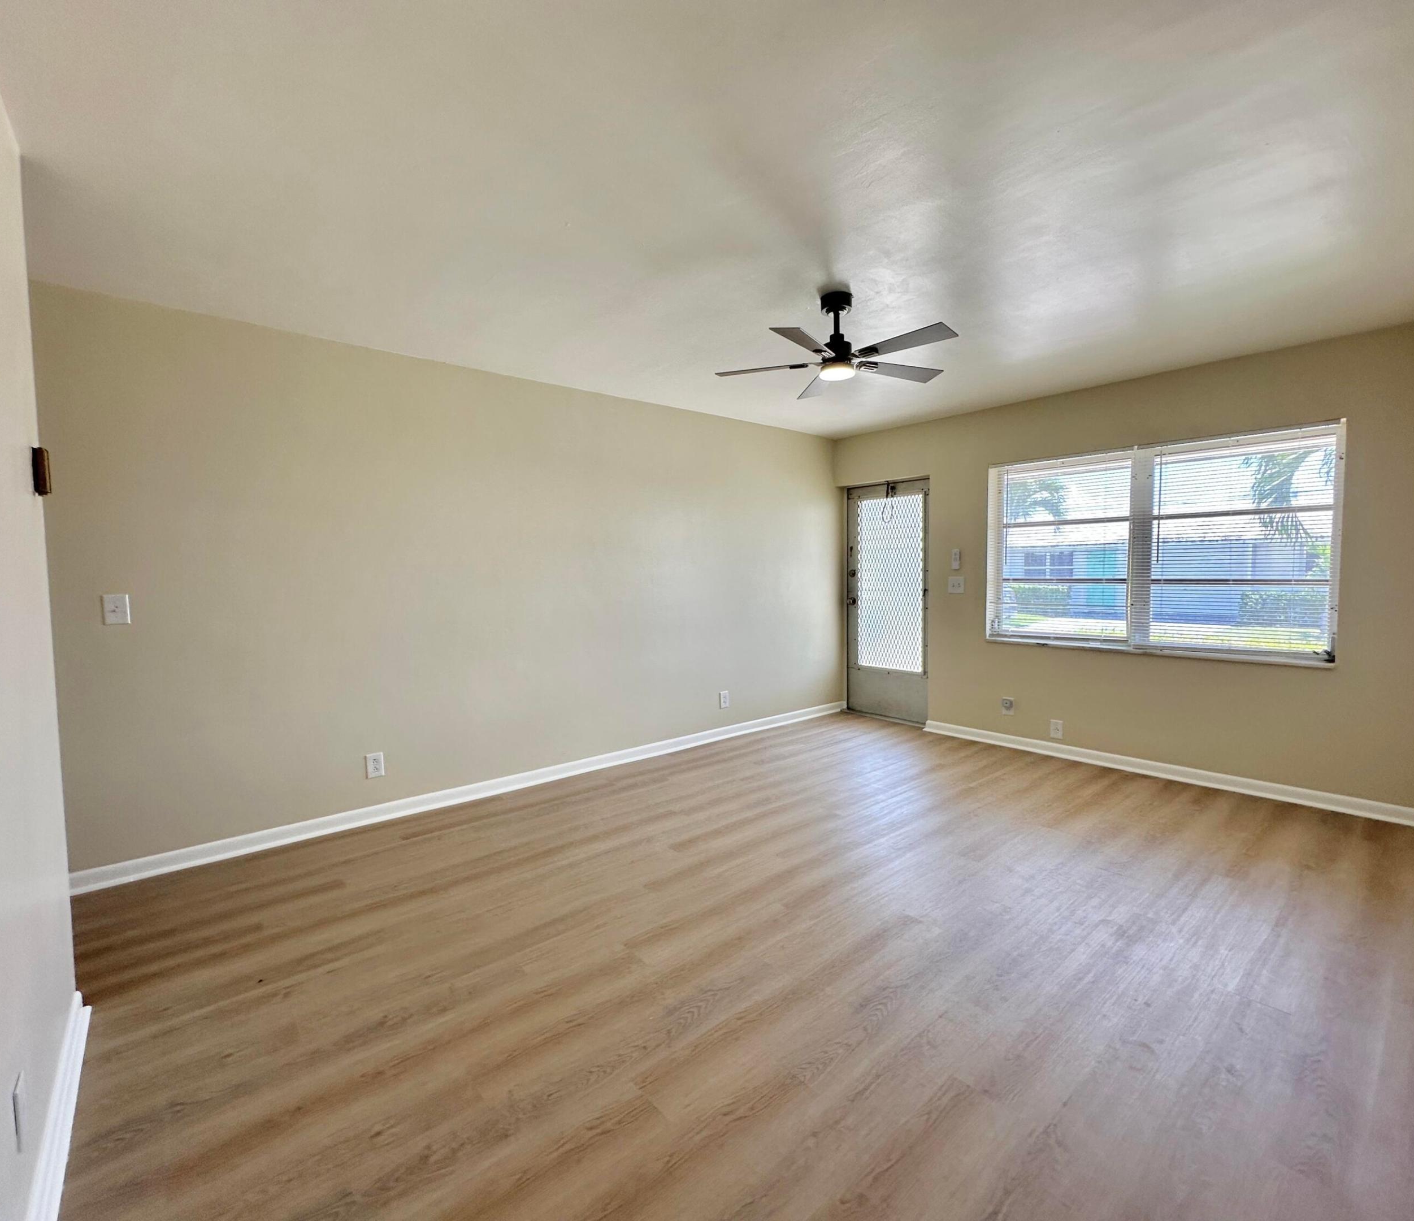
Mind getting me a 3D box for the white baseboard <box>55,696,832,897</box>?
[{"bbox_3d":[-0.701,1.009,4.385,5.148,0.084,0.018,-4,4,-41],"label":"white baseboard"}]

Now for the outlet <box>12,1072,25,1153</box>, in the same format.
[{"bbox_3d":[-1.271,0.927,1.224,0.012,0.115,0.073,-4,5,-40],"label":"outlet"}]

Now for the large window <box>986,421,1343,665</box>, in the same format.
[{"bbox_3d":[2.703,-0.374,4.162,0.100,1.287,1.880,-3,4,-41],"label":"large window"}]

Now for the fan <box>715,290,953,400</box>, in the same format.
[{"bbox_3d":[0.556,-1.166,2.808,1.045,0.330,1.045,-3,4,-41],"label":"fan"}]

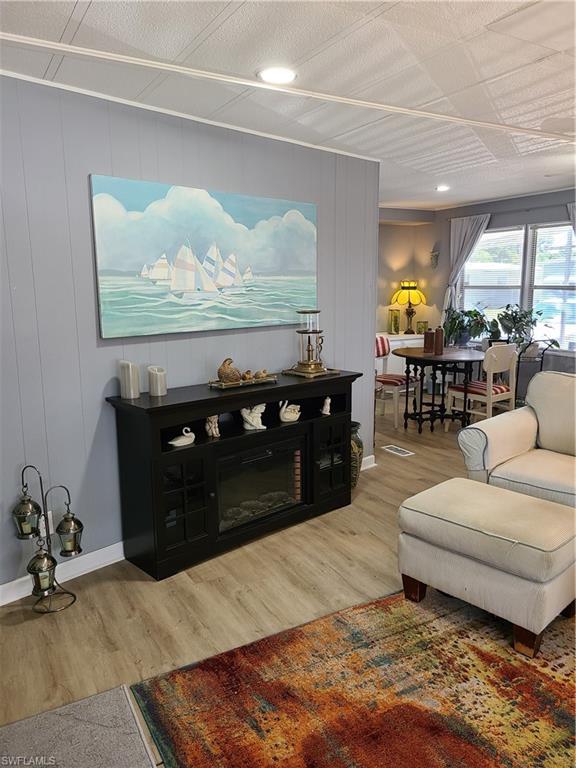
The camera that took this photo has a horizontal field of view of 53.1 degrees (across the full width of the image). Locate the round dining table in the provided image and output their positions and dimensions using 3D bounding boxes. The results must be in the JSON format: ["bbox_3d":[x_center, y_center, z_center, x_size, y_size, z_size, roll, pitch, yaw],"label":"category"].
[{"bbox_3d":[1.550,0.055,5.909,1.040,0.730,1.040,0,10,0],"label":"round dining table"}]

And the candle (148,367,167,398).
[{"bbox_3d":[-0.672,-0.014,2.980,0.090,0.143,0.090,0,10,0],"label":"candle"}]

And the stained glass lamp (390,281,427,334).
[{"bbox_3d":[1.534,-0.960,7.242,0.445,0.657,0.445,-1,10,0],"label":"stained glass lamp"}]

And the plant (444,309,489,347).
[{"bbox_3d":[2.017,-0.642,6.553,0.420,0.440,0.440,0,10,0],"label":"plant"}]

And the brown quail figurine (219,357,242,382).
[{"bbox_3d":[-0.329,-0.076,3.270,0.132,0.125,0.100,-6,12,-30],"label":"brown quail figurine"}]

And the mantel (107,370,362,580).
[{"bbox_3d":[-0.205,0.432,3.341,1.540,0.878,0.385,-10,13,-42],"label":"mantel"}]

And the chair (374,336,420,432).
[{"bbox_3d":[1.073,-0.030,6.037,0.510,0.860,0.450,8,13,41],"label":"chair"}]

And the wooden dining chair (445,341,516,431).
[{"bbox_3d":[1.811,0.062,5.412,0.430,0.860,0.470,-8,12,-35],"label":"wooden dining chair"}]

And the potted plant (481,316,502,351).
[{"bbox_3d":[2.211,-0.549,6.268,0.220,0.360,0.220,-6,11,-29],"label":"potted plant"}]

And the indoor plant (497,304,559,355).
[{"bbox_3d":[2.356,-0.536,5.674,0.540,0.500,0.460,-6,11,-29],"label":"indoor plant"}]

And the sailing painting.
[{"bbox_3d":[-0.368,-0.682,3.247,1.506,0.760,0.040,-10,14,-43],"label":"sailing painting"}]

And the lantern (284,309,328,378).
[{"bbox_3d":[0.151,-0.265,3.631,0.190,0.400,0.190,-10,14,-43],"label":"lantern"}]

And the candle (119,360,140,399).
[{"bbox_3d":[-0.796,-0.023,2.896,0.096,0.181,0.096,-10,14,-43],"label":"candle"}]

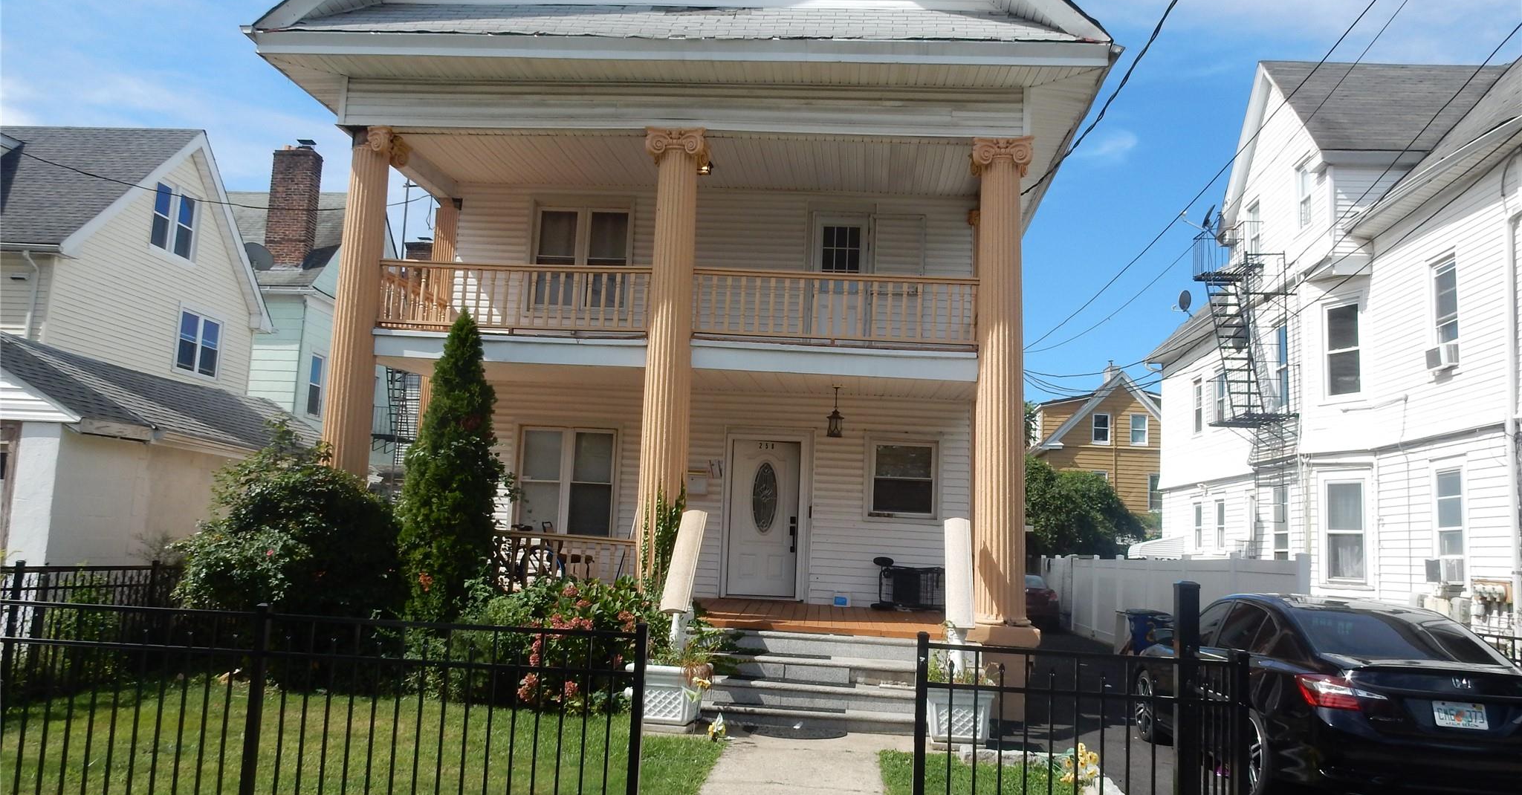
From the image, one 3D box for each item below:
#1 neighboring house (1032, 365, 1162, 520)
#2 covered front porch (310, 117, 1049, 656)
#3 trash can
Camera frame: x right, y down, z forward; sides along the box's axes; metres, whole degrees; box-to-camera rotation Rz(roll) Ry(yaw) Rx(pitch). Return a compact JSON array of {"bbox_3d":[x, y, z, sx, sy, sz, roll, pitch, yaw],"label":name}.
[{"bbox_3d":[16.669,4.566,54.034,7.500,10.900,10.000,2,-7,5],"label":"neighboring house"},{"bbox_3d":[-0.845,-0.130,13.152,7.650,5.300,3.200,2,-7,5],"label":"covered front porch"},{"bbox_3d":[5.993,3.728,16.644,0.650,1.050,0.760,2,-7,5],"label":"trash can"}]

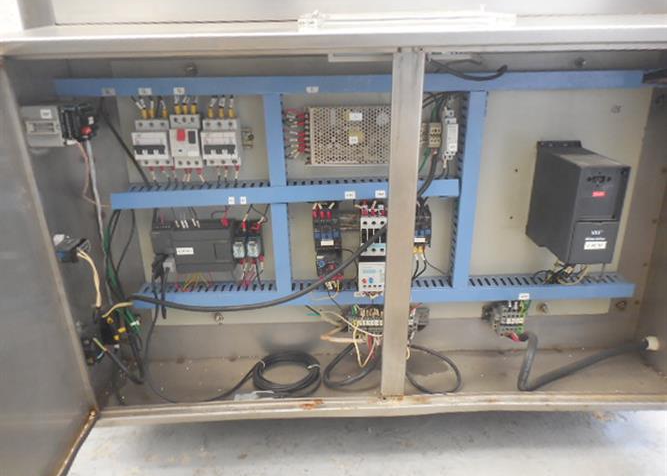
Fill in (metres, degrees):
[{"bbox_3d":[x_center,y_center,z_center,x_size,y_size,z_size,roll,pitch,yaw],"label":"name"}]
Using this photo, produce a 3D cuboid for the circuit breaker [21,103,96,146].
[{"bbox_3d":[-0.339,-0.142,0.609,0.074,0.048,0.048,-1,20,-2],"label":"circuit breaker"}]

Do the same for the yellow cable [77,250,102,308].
[{"bbox_3d":[-0.346,0.060,0.691,0.020,0.095,0.025,-1,20,-2],"label":"yellow cable"}]

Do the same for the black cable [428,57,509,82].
[{"bbox_3d":[0.181,-0.222,0.640,0.114,0.027,0.030,-1,20,-2],"label":"black cable"}]

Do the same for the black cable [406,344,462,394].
[{"bbox_3d":[0.174,0.237,0.874,0.120,0.063,0.060,-1,20,-2],"label":"black cable"}]

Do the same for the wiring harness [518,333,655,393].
[{"bbox_3d":[0.477,0.218,0.893,0.294,0.082,0.085,-1,20,-2],"label":"wiring harness"}]

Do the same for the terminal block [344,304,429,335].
[{"bbox_3d":[0.100,0.140,0.873,0.155,0.055,0.048,-1,20,-2],"label":"terminal block"}]

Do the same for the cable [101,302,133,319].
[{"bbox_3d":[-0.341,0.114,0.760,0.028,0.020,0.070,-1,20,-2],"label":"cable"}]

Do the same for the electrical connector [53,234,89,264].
[{"bbox_3d":[-0.358,0.011,0.662,0.036,0.030,0.032,-1,20,-2],"label":"electrical connector"}]

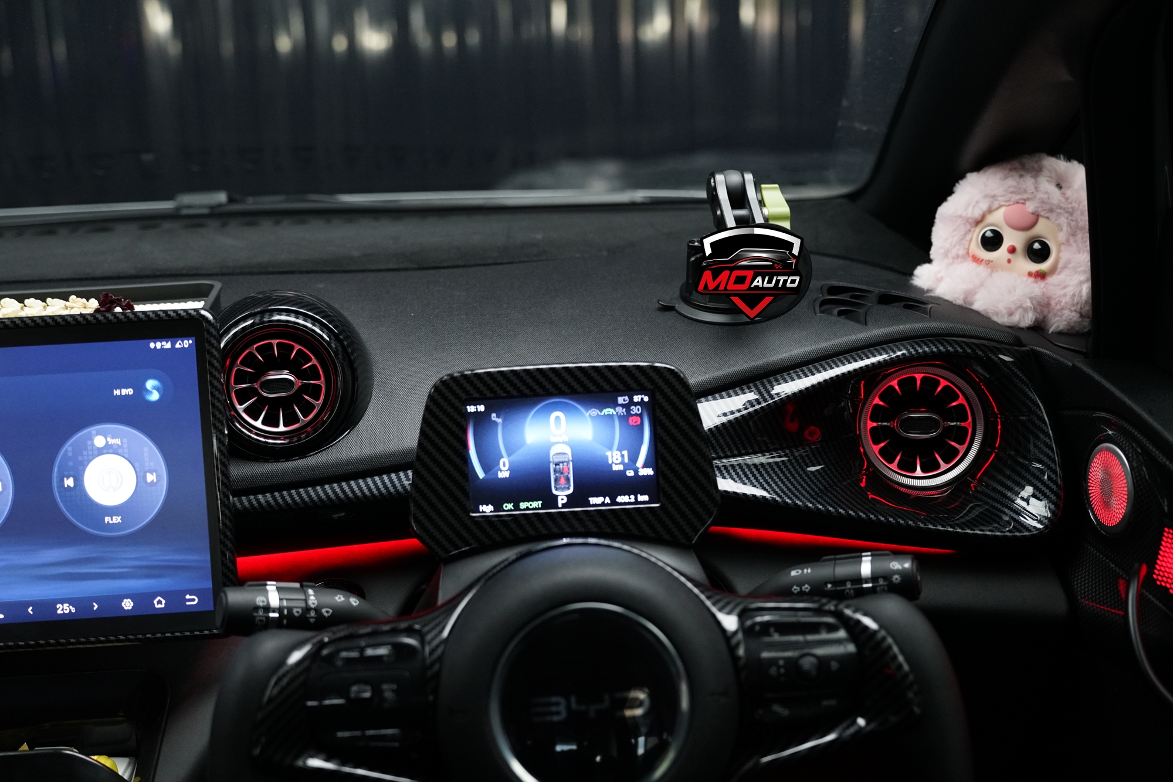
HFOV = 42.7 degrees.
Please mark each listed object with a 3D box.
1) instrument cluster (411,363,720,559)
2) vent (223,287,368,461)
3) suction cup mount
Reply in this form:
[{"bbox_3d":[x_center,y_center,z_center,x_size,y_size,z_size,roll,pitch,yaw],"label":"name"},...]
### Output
[{"bbox_3d":[-0.014,0.039,0.882,0.176,0.105,0.045,-3,-2,-2],"label":"instrument cluster"},{"bbox_3d":[-0.185,-0.009,0.927,0.101,0.101,0.065,-4,2,-5],"label":"vent"},{"bbox_3d":[0.101,-0.099,1.020,0.099,0.093,0.083,-4,19,-6],"label":"suction cup mount"}]

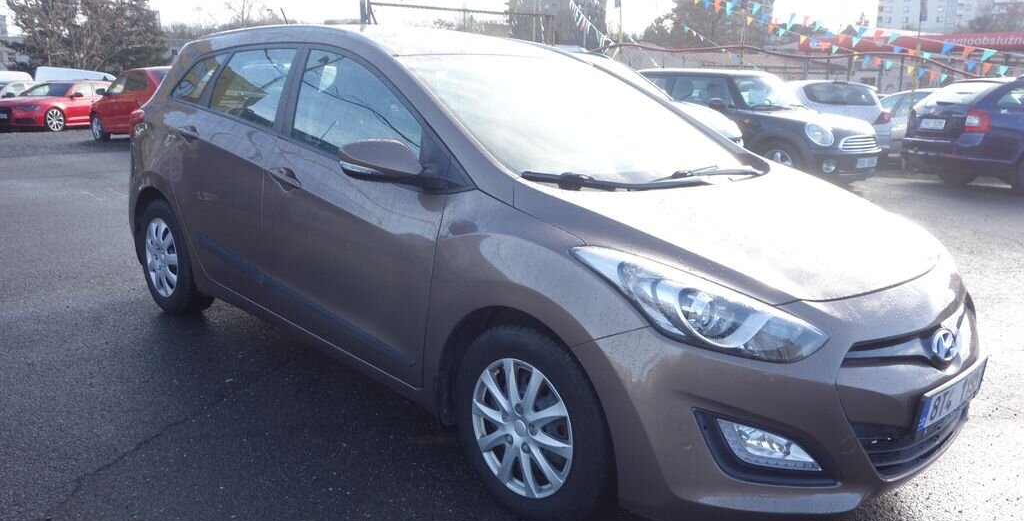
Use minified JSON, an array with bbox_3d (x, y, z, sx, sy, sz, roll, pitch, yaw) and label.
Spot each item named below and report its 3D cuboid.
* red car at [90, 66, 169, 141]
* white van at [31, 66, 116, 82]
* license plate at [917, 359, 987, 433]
[{"bbox_3d":[-7.350,-3.250,16.700,4.300,1.580,1.820,13,17,42],"label":"red car"},{"bbox_3d":[-20.286,-8.263,38.901,5.000,2.100,1.950,-7,15,-34],"label":"white van"},{"bbox_3d":[1.249,0.377,2.246,0.520,0.115,0.025,-8,17,-43],"label":"license plate"}]

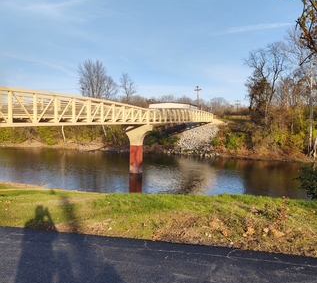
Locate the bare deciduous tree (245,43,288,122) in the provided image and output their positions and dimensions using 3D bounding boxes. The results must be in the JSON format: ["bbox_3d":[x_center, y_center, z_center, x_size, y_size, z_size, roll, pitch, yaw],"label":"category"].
[{"bbox_3d":[24.230,-13.130,74.000,10.000,19.000,9.000,2,4,17],"label":"bare deciduous tree"}]

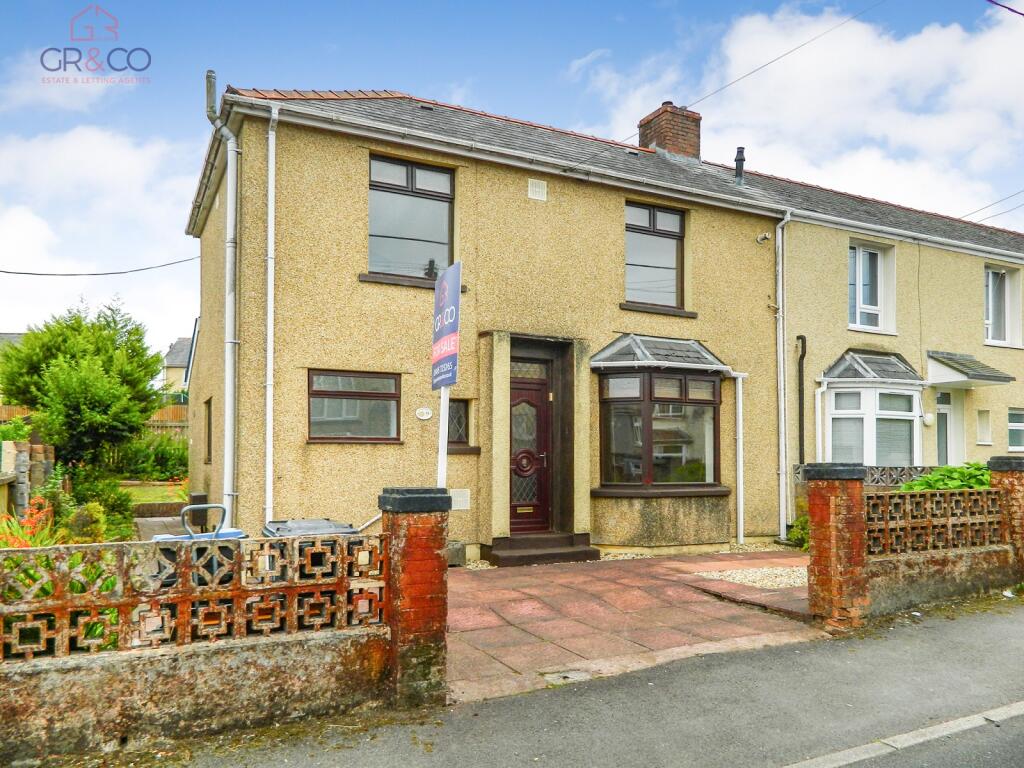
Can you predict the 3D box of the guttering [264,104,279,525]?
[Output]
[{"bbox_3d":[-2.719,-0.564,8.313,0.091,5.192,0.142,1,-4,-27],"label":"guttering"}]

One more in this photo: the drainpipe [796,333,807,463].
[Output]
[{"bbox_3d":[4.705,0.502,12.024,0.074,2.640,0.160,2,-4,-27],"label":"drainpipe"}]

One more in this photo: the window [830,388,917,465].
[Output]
[{"bbox_3d":[6.379,0.836,12.785,2.125,1.478,0.486,2,-4,-27],"label":"window"}]

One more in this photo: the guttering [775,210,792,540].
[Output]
[{"bbox_3d":[4.327,-0.165,11.831,0.084,5.250,0.220,2,-4,-27],"label":"guttering"}]

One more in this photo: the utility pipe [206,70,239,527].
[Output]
[{"bbox_3d":[-3.257,-0.787,8.234,0.340,5.490,0.120,2,-4,-27],"label":"utility pipe"}]

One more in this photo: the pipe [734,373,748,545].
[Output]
[{"bbox_3d":[3.558,1.145,11.505,0.091,2.662,0.091,3,-4,-27],"label":"pipe"}]

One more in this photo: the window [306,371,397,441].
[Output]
[{"bbox_3d":[-1.862,0.278,8.775,1.110,0.845,0.100,2,-4,-27],"label":"window"}]

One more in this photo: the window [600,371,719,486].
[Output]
[{"bbox_3d":[2.277,0.653,10.552,2.130,1.555,0.520,2,-4,-27],"label":"window"}]

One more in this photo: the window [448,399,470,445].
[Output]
[{"bbox_3d":[-0.747,0.498,9.597,0.405,0.582,0.101,2,-4,-27],"label":"window"}]

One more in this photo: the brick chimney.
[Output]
[{"bbox_3d":[3.225,-5.048,15.136,0.935,1.174,0.840,2,-4,-27],"label":"brick chimney"}]

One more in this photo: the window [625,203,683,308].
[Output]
[{"bbox_3d":[2.121,-1.908,11.071,1.200,1.497,0.110,2,-4,-27],"label":"window"}]

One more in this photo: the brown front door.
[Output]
[{"bbox_3d":[0.180,0.856,10.213,0.870,2.409,0.101,2,-4,-27],"label":"brown front door"}]

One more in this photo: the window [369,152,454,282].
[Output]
[{"bbox_3d":[-1.294,-2.092,9.478,1.184,1.528,0.111,2,-4,-27],"label":"window"}]

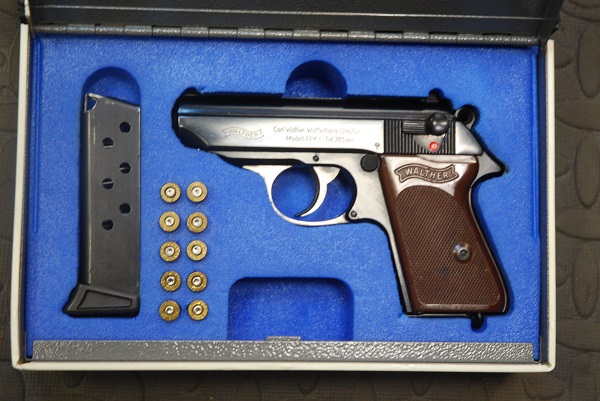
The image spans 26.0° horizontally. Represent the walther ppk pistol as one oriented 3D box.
[{"bbox_3d":[0.019,0.002,0.613,0.155,0.028,0.110,1,87,-3],"label":"walther ppk pistol"}]

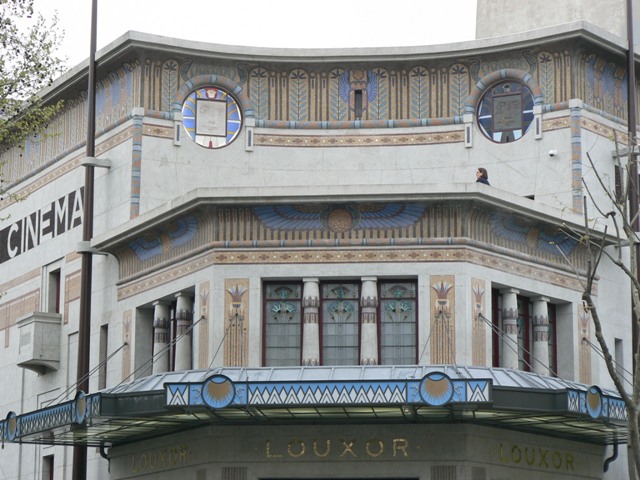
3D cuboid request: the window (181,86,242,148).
[{"bbox_3d":[-2.593,-2.927,50.363,1.500,1.500,0.200,4,-12,-18],"label":"window"}]

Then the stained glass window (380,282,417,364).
[{"bbox_3d":[1.659,1.818,44.418,0.836,1.869,0.200,-1,-11,4],"label":"stained glass window"}]

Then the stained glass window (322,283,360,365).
[{"bbox_3d":[0.450,1.822,44.512,0.860,1.873,0.200,-1,-11,4],"label":"stained glass window"}]

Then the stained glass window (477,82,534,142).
[{"bbox_3d":[4.378,-3.033,49.743,1.480,1.480,0.200,-6,-12,26],"label":"stained glass window"}]

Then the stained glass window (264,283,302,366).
[{"bbox_3d":[-0.773,1.826,44.607,0.881,1.877,0.200,-1,-11,4],"label":"stained glass window"}]

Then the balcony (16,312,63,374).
[{"bbox_3d":[-7.048,2.603,52.660,0.746,1.392,1.234,6,-13,-27],"label":"balcony"}]

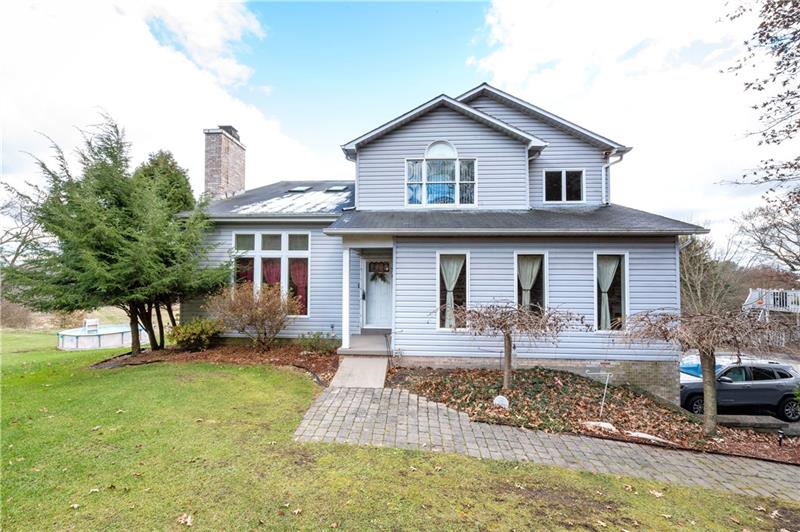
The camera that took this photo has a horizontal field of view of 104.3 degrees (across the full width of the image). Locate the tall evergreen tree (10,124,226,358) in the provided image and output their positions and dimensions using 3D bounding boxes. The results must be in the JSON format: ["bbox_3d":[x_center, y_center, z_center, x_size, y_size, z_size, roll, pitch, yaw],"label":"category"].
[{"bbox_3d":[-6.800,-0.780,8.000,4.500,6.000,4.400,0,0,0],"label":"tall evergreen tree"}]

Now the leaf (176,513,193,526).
[{"bbox_3d":[-1.860,2.190,2.690,0.130,0.030,0.115,0,0,0],"label":"leaf"}]

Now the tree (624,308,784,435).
[{"bbox_3d":[5.600,1.970,5.800,2.300,2.330,2.300,0,0,0],"label":"tree"}]

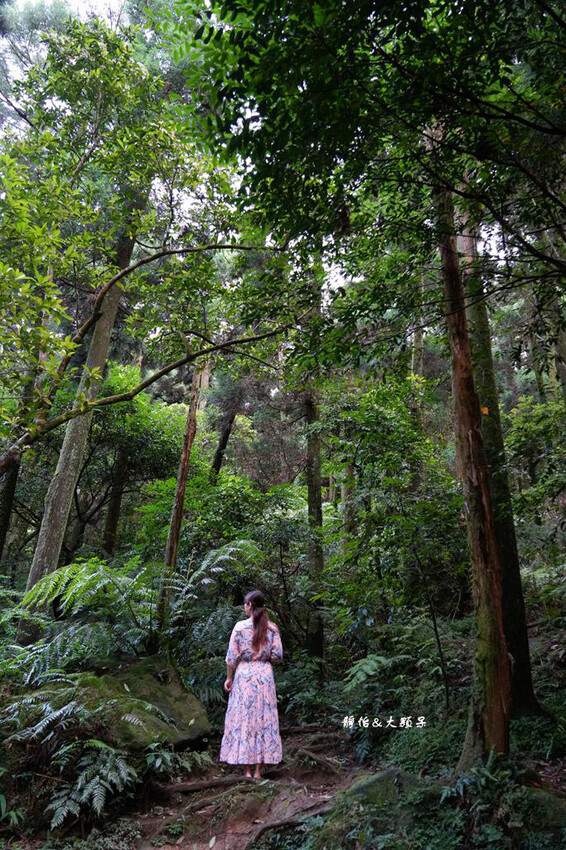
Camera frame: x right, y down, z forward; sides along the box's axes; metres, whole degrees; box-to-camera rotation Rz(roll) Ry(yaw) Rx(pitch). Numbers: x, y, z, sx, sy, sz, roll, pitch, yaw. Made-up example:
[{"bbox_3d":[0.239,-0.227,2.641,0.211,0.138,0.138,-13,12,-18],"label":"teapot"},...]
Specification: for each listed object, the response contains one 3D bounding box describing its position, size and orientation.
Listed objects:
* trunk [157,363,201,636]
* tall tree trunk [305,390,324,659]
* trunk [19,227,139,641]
[{"bbox_3d":[-1.332,0.871,8.099,0.190,3.550,0.190,4,-17,1],"label":"trunk"},{"bbox_3d":[0.483,1.422,9.499,0.270,4.160,0.270,1,-17,0],"label":"tall tree trunk"},{"bbox_3d":[-2.772,-0.179,8.630,0.420,6.110,0.420,7,-17,2],"label":"trunk"}]

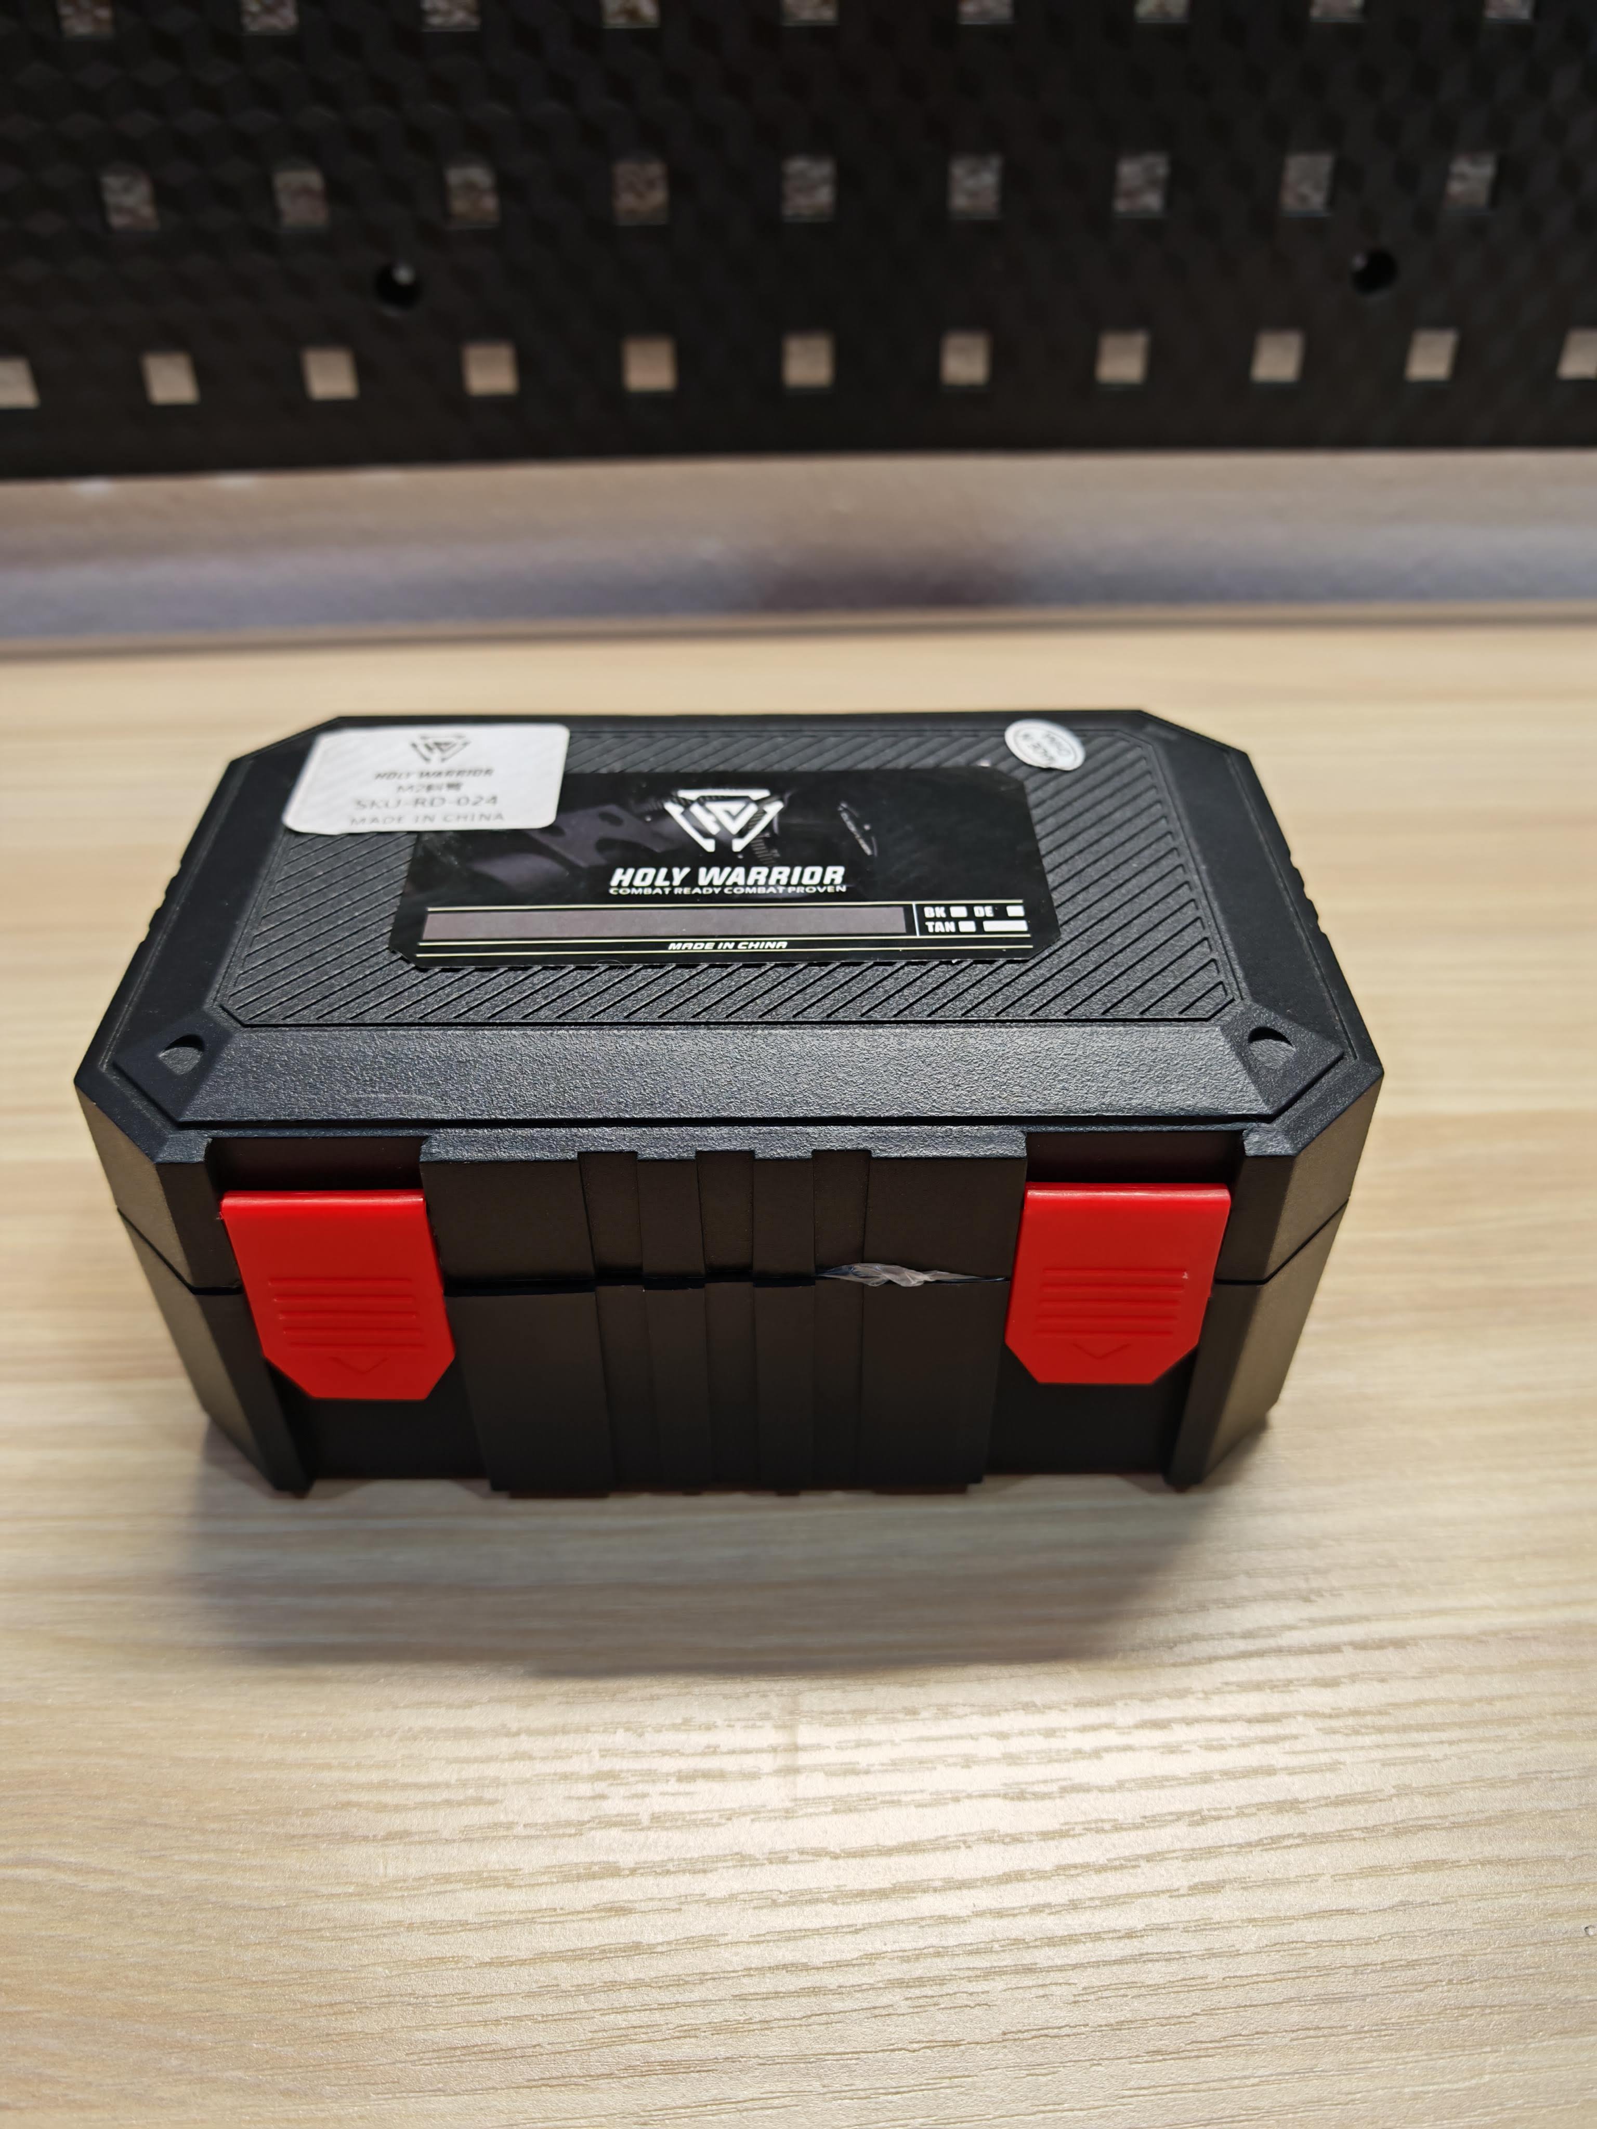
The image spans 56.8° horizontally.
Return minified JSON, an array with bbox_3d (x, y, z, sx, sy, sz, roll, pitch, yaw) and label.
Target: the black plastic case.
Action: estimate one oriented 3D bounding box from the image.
[{"bbox_3d":[-0.009,-0.001,0.237,0.169,0.079,0.107,0,43,0],"label":"black plastic case"}]

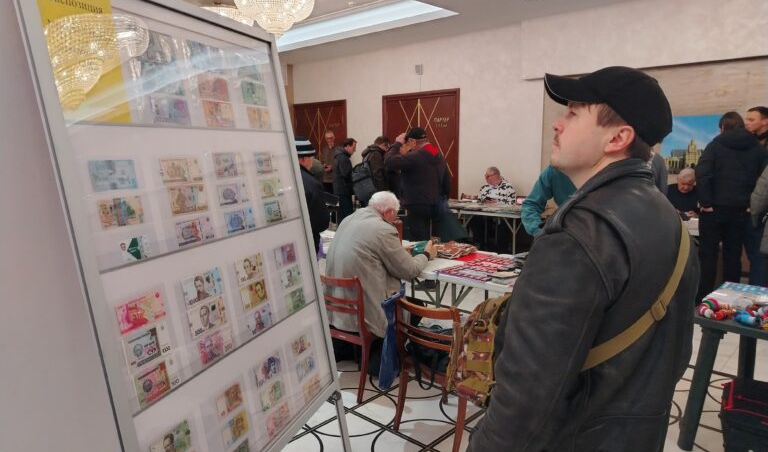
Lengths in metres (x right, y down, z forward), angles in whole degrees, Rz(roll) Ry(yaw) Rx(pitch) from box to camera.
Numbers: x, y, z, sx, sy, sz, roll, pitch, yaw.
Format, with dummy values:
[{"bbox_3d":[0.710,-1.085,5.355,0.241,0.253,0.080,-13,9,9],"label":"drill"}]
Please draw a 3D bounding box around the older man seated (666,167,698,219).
[{"bbox_3d":[3.311,0.018,5.903,0.580,1.280,0.750,7,12,42],"label":"older man seated"}]

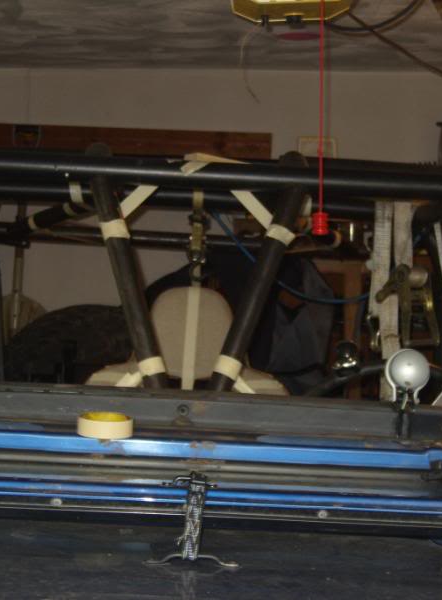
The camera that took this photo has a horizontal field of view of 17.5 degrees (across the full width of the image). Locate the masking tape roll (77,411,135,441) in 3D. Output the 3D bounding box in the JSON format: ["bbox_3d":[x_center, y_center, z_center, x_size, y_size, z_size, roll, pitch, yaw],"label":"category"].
[{"bbox_3d":[-0.170,0.187,2.120,0.082,0.025,0.082,2,4,0],"label":"masking tape roll"}]

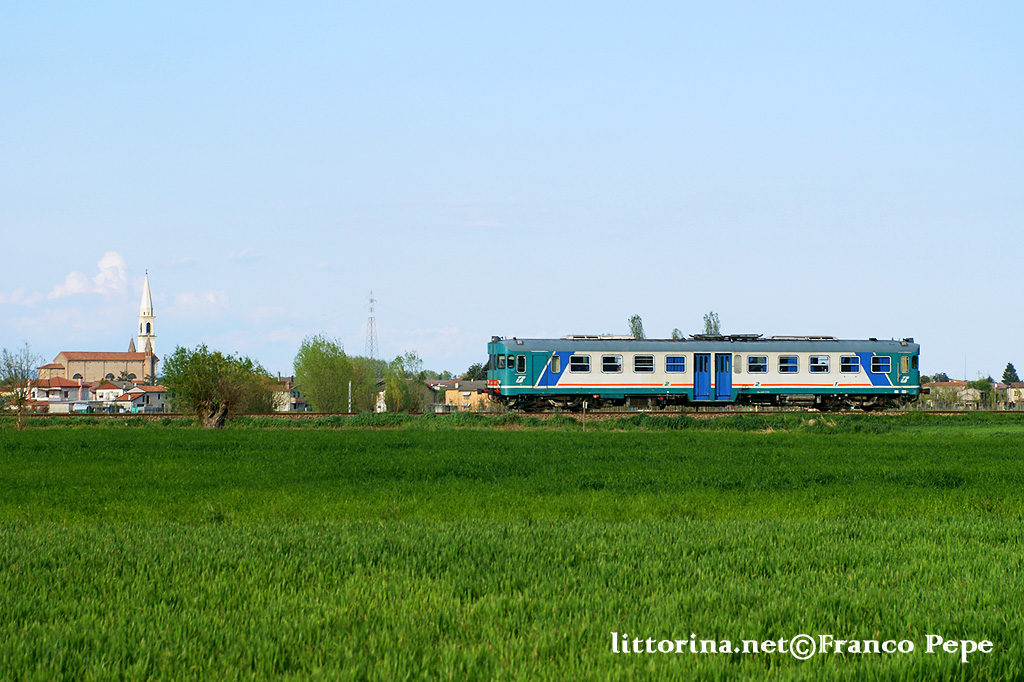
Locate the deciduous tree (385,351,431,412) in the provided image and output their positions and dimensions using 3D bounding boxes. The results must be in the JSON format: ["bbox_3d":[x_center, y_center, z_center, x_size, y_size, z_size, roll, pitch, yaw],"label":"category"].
[{"bbox_3d":[-8.040,3.572,245.000,3.600,5.683,3.500,0,-1,0],"label":"deciduous tree"}]

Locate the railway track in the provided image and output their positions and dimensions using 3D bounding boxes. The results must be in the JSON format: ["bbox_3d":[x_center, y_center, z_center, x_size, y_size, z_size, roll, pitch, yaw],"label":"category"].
[{"bbox_3d":[1.630,3.758,156.224,51.576,0.450,2.400,0,-1,-18],"label":"railway track"}]

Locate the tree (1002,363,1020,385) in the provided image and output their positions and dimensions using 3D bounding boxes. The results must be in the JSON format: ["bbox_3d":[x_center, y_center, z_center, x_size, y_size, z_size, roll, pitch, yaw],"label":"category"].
[{"bbox_3d":[138.027,12.647,880.000,5.800,13.411,5.800,0,-1,0],"label":"tree"}]

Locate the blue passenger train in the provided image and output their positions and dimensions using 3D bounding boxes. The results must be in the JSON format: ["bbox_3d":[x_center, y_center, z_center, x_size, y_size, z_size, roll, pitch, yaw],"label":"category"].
[{"bbox_3d":[9.754,1.672,158.939,23.500,3.850,2.900,0,-1,-18],"label":"blue passenger train"}]

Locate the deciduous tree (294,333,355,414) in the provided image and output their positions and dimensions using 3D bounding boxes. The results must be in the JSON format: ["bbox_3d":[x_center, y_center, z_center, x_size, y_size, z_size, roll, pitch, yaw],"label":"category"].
[{"bbox_3d":[-14.502,2.963,245.000,4.800,6.926,4.600,0,-1,0],"label":"deciduous tree"}]

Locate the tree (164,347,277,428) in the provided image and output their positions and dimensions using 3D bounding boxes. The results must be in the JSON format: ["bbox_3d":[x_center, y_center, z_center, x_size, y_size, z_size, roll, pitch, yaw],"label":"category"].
[{"bbox_3d":[-13.483,2.107,145.800,5.100,3.848,4.900,0,-1,0],"label":"tree"}]

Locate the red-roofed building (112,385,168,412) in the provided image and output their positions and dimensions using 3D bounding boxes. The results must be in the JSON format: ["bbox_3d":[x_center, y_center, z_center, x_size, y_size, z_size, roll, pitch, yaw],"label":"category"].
[{"bbox_3d":[-99.157,15.476,850.000,12.500,7.465,9.500,0,-1,-24],"label":"red-roofed building"}]

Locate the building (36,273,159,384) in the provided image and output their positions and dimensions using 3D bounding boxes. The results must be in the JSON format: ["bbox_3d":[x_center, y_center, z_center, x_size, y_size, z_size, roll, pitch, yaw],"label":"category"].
[{"bbox_3d":[-138.933,0.319,1070.000,38.500,47.004,19.000,0,-1,-24],"label":"building"}]

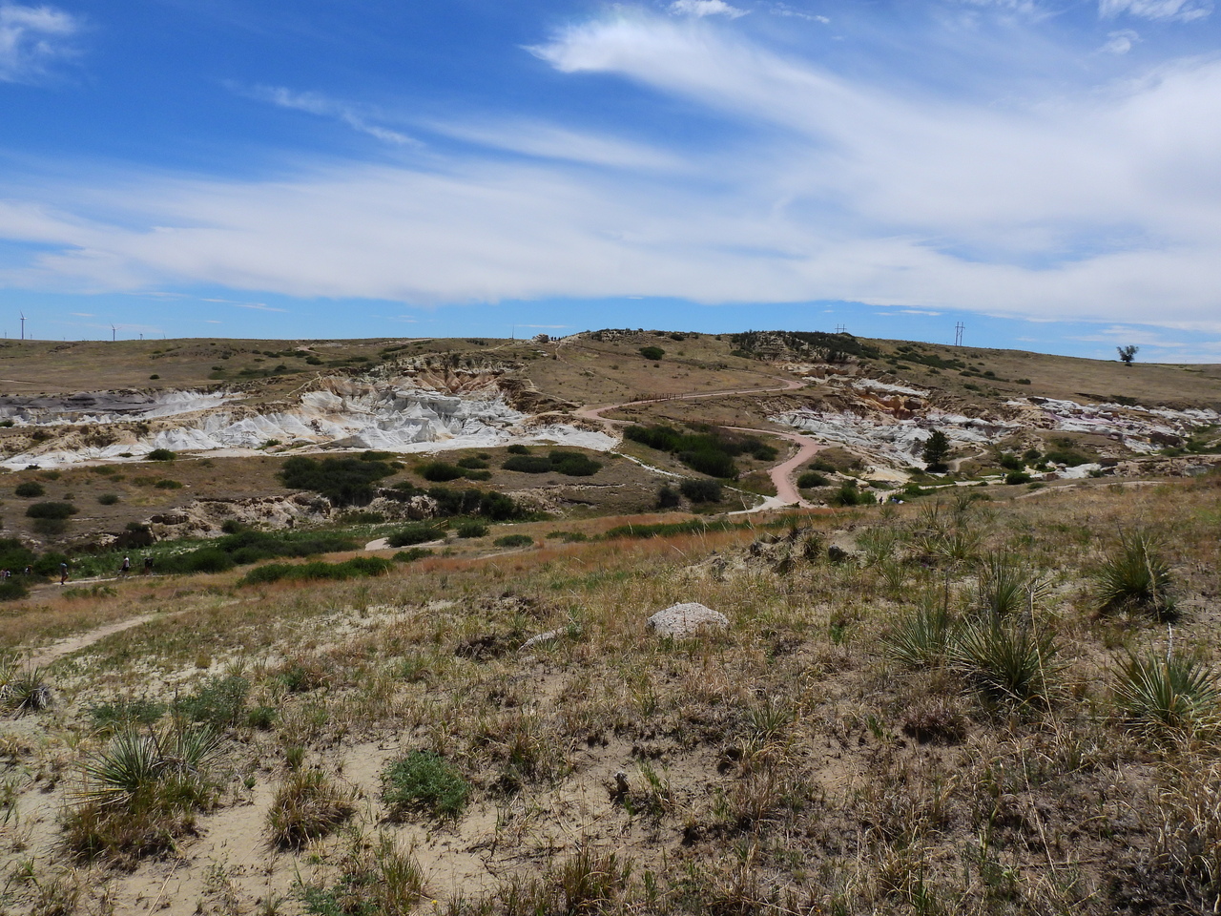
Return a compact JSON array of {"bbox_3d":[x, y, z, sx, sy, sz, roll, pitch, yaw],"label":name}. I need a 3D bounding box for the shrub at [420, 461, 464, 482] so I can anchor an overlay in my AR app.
[{"bbox_3d":[-24.859,1.901,125.000,7.000,2.600,5.000,1,6,-11],"label":"shrub"}]

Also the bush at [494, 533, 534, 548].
[{"bbox_3d":[-9.059,7.797,80.000,3.700,1.150,2.800,2,6,-6],"label":"bush"}]

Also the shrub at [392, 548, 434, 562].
[{"bbox_3d":[-16.520,8.120,71.000,3.300,1.000,2.400,1,6,-13],"label":"shrub"}]

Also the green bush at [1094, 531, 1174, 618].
[{"bbox_3d":[4.697,1.040,7.600,0.710,0.680,0.700,6,7,32],"label":"green bush"}]

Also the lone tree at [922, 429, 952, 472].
[{"bbox_3d":[69.465,-1.521,180.000,6.000,8.700,5.800,5,6,21],"label":"lone tree"}]

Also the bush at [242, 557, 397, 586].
[{"bbox_3d":[-21.482,8.209,62.000,11.000,1.600,4.000,1,6,-19],"label":"bush"}]

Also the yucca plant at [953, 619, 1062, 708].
[{"bbox_3d":[2.475,1.275,5.300,0.700,0.500,0.680,5,6,26],"label":"yucca plant"}]

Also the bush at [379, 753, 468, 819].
[{"bbox_3d":[-0.785,1.393,3.600,0.370,0.230,0.340,1,6,-12],"label":"bush"}]

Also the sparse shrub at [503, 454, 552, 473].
[{"bbox_3d":[-13.310,0.989,135.000,7.700,2.400,5.500,2,6,-6],"label":"sparse shrub"}]

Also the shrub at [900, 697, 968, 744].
[{"bbox_3d":[1.721,1.397,4.500,0.350,0.200,0.320,5,6,22],"label":"shrub"}]

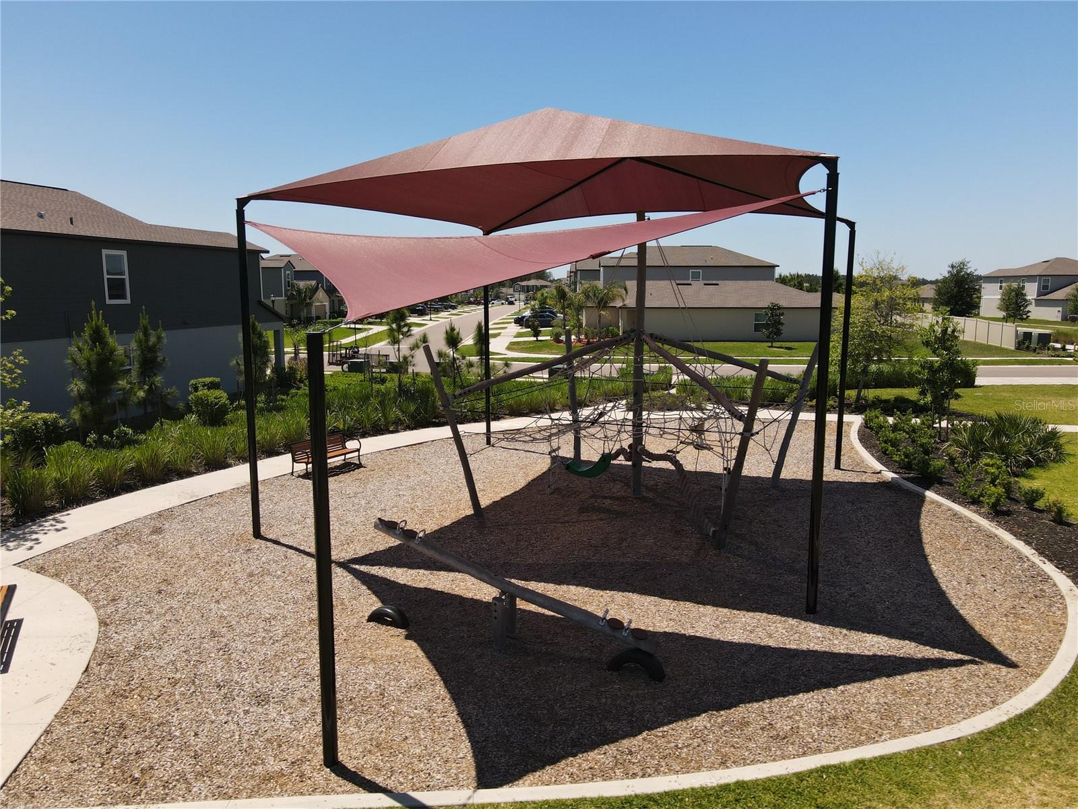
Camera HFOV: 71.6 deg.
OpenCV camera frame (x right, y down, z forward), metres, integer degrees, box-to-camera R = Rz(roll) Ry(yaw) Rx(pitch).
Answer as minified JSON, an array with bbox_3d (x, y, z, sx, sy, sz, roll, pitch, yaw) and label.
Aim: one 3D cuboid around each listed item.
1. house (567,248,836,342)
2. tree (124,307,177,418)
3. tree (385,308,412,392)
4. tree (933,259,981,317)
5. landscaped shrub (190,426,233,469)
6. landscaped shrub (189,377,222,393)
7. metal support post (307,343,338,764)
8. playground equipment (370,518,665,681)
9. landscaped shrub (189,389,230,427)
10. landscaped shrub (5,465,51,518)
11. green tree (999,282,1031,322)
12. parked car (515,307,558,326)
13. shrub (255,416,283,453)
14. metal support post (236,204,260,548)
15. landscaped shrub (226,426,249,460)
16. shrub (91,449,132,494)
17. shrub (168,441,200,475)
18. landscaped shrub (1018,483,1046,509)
[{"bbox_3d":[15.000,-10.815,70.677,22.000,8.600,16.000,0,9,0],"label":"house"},{"bbox_3d":[-13.085,-1.325,25.054,1.600,3.750,1.600,-4,10,-27],"label":"tree"},{"bbox_3d":[-5.792,-2.112,30.818,1.200,3.600,1.150,-1,9,-11],"label":"tree"},{"bbox_3d":[58.801,-16.132,104.617,5.888,8.285,5.888,5,10,29],"label":"tree"},{"bbox_3d":[-8.256,1.035,18.702,1.100,1.050,1.050,-4,10,-24],"label":"landscaped shrub"},{"bbox_3d":[-12.685,-0.487,28.439,1.050,1.020,1.200,2,9,12],"label":"landscaped shrub"},{"bbox_3d":[-1.794,1.266,6.175,0.127,3.708,0.127,0,8,0],"label":"metal support post"},{"bbox_3d":[-0.401,2.290,9.239,3.950,1.500,0.500,4,9,22],"label":"playground equipment"},{"bbox_3d":[-10.777,0.064,24.364,1.360,1.230,1.300,-4,10,-24],"label":"landscaped shrub"},{"bbox_3d":[-9.335,1.542,13.585,0.703,0.863,0.703,-6,10,-35],"label":"landscaped shrub"},{"bbox_3d":[56.969,-12.145,89.135,3.317,4.880,3.317,5,10,32],"label":"green tree"},{"bbox_3d":[-0.358,-10.517,91.464,5.100,1.800,1.920,-2,9,-12],"label":"parked car"},{"bbox_3d":[-6.821,0.733,18.837,0.658,0.941,0.658,-3,9,-20],"label":"shrub"},{"bbox_3d":[-4.702,-0.494,12.094,0.127,5.478,0.127,0,8,0],"label":"metal support post"},{"bbox_3d":[-7.676,1.015,19.236,0.740,0.848,0.740,0,9,0],"label":"landscaped shrub"},{"bbox_3d":[-8.728,1.318,15.191,0.710,0.841,0.710,-5,10,-30],"label":"shrub"},{"bbox_3d":[-8.595,1.270,18.054,0.780,0.780,0.750,-4,10,-26],"label":"shrub"},{"bbox_3d":[9.929,1.833,15.058,0.520,0.500,0.520,0,9,0],"label":"landscaped shrub"}]

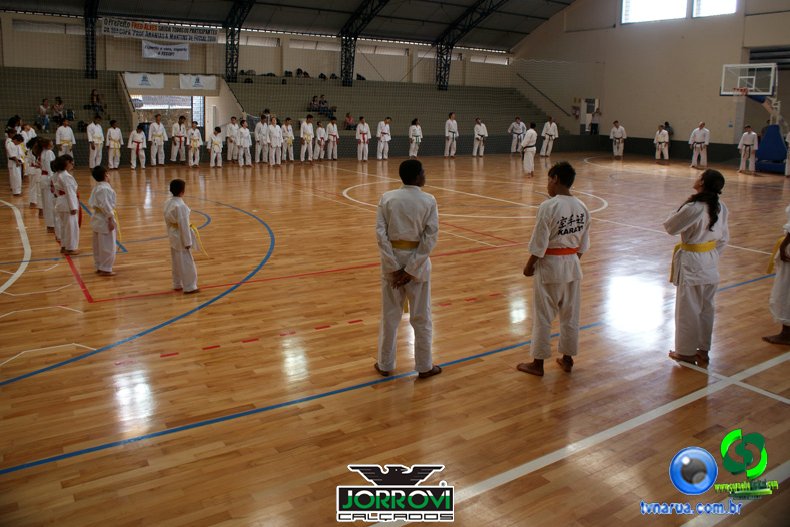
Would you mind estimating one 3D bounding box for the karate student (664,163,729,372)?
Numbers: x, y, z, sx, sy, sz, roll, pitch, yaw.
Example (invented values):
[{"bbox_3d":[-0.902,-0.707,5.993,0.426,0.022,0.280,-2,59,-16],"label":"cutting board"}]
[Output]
[{"bbox_3d":[2.240,0.034,4.402,0.420,1.461,0.380,-4,15,-21],"label":"karate student"}]

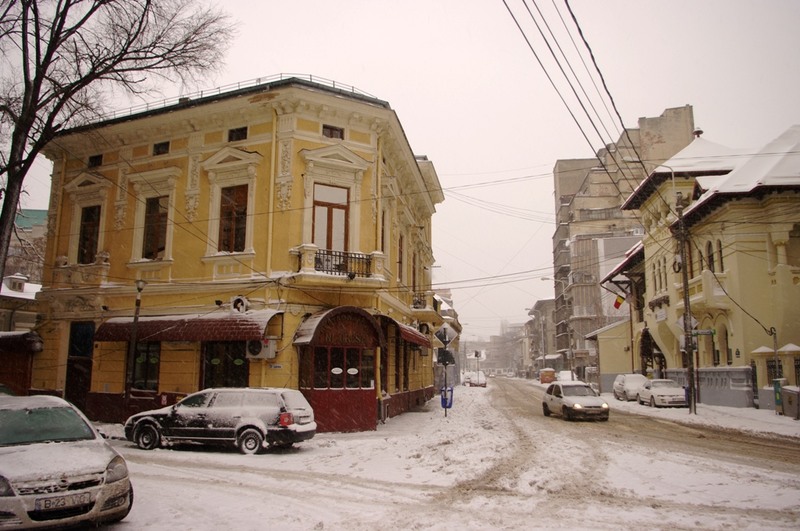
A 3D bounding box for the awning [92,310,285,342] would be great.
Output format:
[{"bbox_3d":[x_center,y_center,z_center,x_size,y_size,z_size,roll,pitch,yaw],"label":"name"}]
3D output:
[{"bbox_3d":[-7.100,2.050,19.600,7.300,0.900,0.800,-4,-11,24],"label":"awning"}]

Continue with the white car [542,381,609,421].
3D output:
[{"bbox_3d":[7.244,5.608,24.817,1.620,1.430,3.750,1,-10,-4],"label":"white car"}]

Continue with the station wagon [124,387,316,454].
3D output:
[{"bbox_3d":[-4.530,3.903,15.305,4.670,1.500,1.760,-2,-10,13],"label":"station wagon"}]

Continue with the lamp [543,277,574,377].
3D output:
[{"bbox_3d":[16.053,6.802,60.745,2.800,11.200,0.400,-1,-10,9],"label":"lamp"}]

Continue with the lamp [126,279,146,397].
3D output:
[{"bbox_3d":[-7.899,2.660,17.797,0.360,4.480,0.360,0,-10,0],"label":"lamp"}]

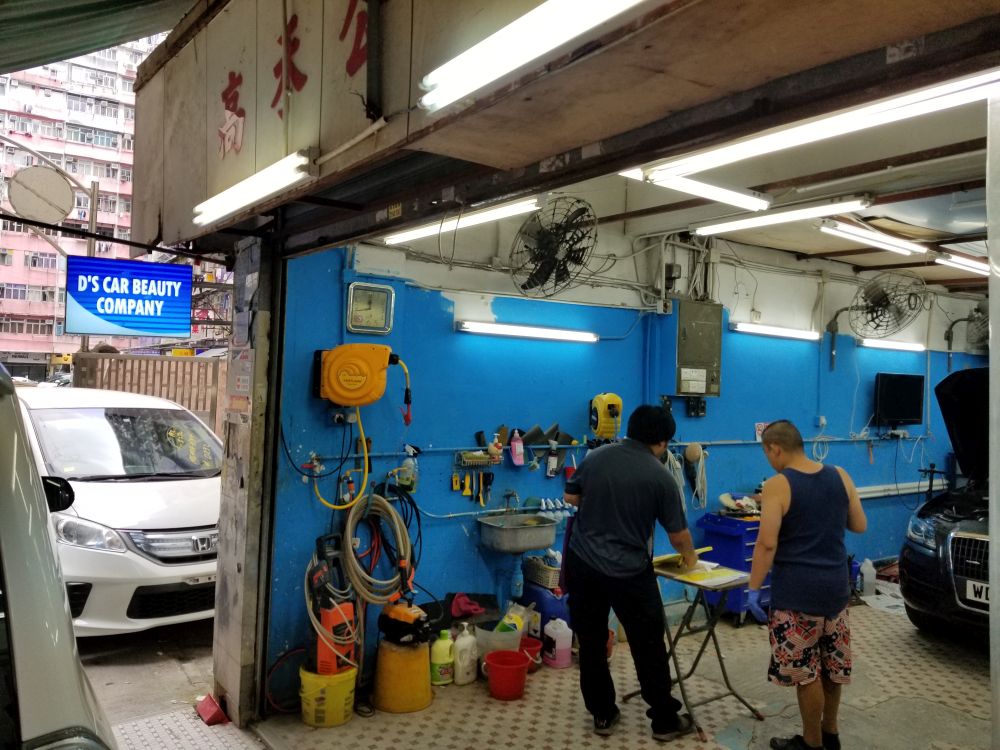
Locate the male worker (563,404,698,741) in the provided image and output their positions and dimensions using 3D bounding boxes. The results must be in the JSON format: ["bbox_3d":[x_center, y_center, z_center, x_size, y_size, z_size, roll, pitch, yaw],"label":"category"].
[{"bbox_3d":[0.721,0.978,3.891,0.600,1.660,0.550,1,-1,25],"label":"male worker"}]

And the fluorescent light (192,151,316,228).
[{"bbox_3d":[-1.006,-0.721,2.961,0.080,0.100,1.240,3,-2,-40],"label":"fluorescent light"}]

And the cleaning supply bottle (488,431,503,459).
[{"bbox_3d":[-0.025,0.468,4.785,0.090,0.185,0.070,3,-2,-35],"label":"cleaning supply bottle"}]

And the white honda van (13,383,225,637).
[{"bbox_3d":[-3.431,0.993,6.552,1.700,1.720,4.220,3,-2,-43],"label":"white honda van"}]

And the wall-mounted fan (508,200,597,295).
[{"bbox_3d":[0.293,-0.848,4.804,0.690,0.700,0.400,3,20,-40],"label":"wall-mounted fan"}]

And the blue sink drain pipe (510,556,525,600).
[{"bbox_3d":[0.111,1.282,4.756,0.080,0.275,0.080,2,-1,0],"label":"blue sink drain pipe"}]

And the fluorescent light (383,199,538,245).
[{"bbox_3d":[-0.226,-0.701,3.503,0.080,0.065,1.230,3,-2,-40],"label":"fluorescent light"}]

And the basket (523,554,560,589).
[{"bbox_3d":[0.348,1.288,4.904,0.320,0.140,0.270,3,-1,-28],"label":"basket"}]

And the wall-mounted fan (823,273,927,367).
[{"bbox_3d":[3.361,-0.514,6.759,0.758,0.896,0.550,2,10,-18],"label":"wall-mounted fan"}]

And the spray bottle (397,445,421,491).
[{"bbox_3d":[-0.542,0.554,4.448,0.120,0.284,0.095,2,-1,10],"label":"spray bottle"}]

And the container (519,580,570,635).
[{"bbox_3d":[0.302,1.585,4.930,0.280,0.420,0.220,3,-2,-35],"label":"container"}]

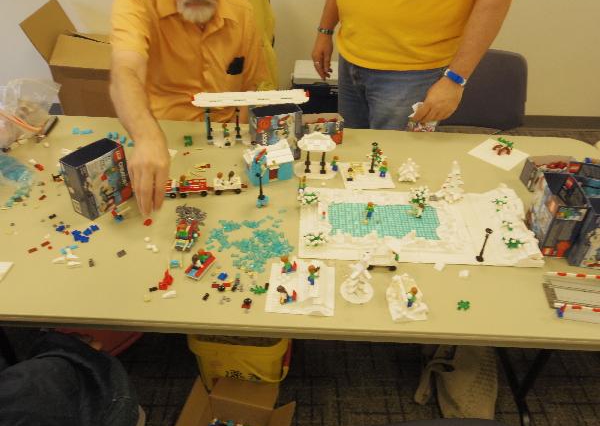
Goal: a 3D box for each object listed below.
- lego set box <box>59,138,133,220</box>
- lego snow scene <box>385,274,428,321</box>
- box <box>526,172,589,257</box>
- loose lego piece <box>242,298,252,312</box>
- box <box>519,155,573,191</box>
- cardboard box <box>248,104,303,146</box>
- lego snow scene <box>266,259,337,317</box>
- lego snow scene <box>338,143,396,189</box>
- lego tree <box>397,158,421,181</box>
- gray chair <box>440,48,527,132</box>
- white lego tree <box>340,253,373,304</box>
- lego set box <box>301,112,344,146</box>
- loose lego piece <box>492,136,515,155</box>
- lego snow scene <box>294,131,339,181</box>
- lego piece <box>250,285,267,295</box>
[{"bbox_3d":[-0.452,-0.075,1.056,0.057,0.140,0.116,25,44,25],"label":"lego set box"},{"bbox_3d":[0.203,0.159,0.876,0.068,0.045,0.076,0,38,-3],"label":"lego snow scene"},{"bbox_3d":[0.557,0.004,1.018,0.062,0.140,0.122,5,38,4],"label":"box"},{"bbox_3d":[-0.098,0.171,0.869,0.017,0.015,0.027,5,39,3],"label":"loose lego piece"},{"bbox_3d":[0.657,-0.100,1.216,0.122,0.068,0.064,0,38,-3],"label":"box"},{"bbox_3d":[-0.063,-0.206,1.240,0.118,0.141,0.056,-13,41,-18],"label":"cardboard box"},{"bbox_3d":[0.005,0.124,0.896,0.130,0.060,0.130,4,39,1],"label":"lego snow scene"},{"bbox_3d":[0.175,-0.130,1.202,0.128,0.086,0.126,-2,39,-6],"label":"lego snow scene"},{"bbox_3d":[0.284,-0.119,1.230,0.060,0.055,0.060,2,38,-1],"label":"lego tree"},{"bbox_3d":[0.640,-0.161,1.875,0.490,0.830,0.540,5,38,3],"label":"gray chair"},{"bbox_3d":[0.114,0.111,0.884,0.065,0.105,0.065,2,38,-1],"label":"white lego tree"},{"bbox_3d":[0.061,-0.240,1.345,0.115,0.070,0.056,-4,39,-8],"label":"lego set box"},{"bbox_3d":[0.582,-0.190,1.340,0.057,0.030,0.054,-25,46,-30],"label":"loose lego piece"},{"bbox_3d":[0.046,-0.154,1.206,0.118,0.110,0.086,2,39,-1],"label":"lego snow scene"},{"bbox_3d":[-0.080,0.147,0.907,0.033,0.006,0.025,2,38,-1],"label":"lego piece"}]

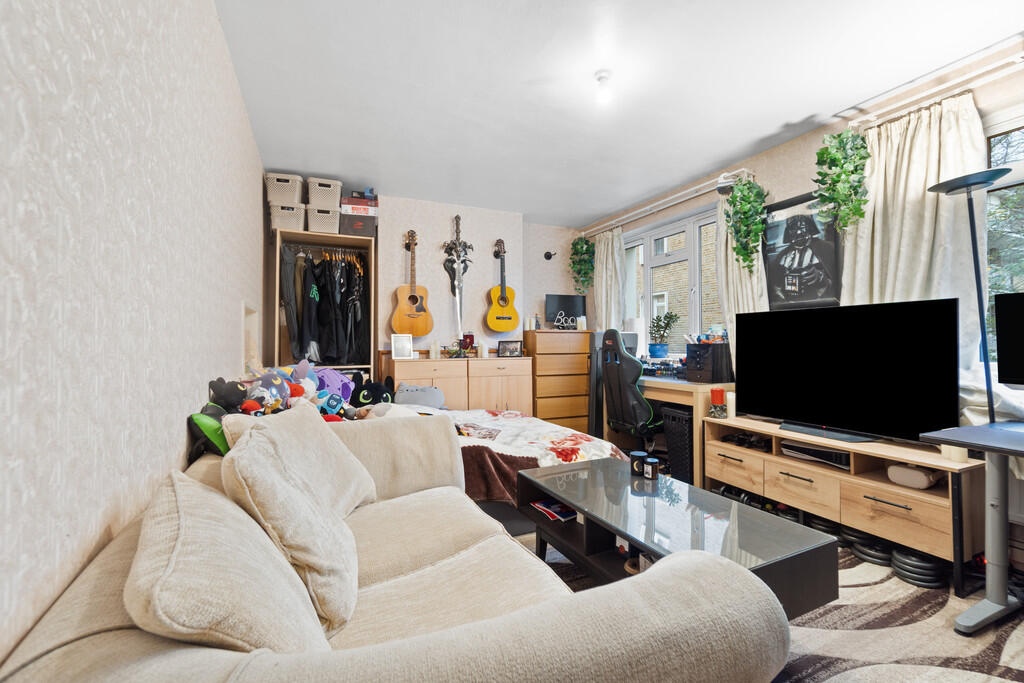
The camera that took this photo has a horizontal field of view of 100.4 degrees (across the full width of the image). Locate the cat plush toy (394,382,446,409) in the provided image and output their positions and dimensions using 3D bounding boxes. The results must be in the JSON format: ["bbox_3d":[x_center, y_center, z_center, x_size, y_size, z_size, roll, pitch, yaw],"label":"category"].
[{"bbox_3d":[-0.686,0.405,3.220,0.390,0.200,0.220,0,0,-12],"label":"cat plush toy"}]

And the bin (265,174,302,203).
[{"bbox_3d":[-1.867,-1.226,3.553,0.265,0.222,0.360,0,0,-18],"label":"bin"}]

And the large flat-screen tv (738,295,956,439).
[{"bbox_3d":[1.941,0.184,2.650,0.202,0.786,1.222,0,0,-25],"label":"large flat-screen tv"}]

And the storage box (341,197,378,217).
[{"bbox_3d":[-1.441,-1.229,4.021,0.317,0.163,0.270,0,0,-25],"label":"storage box"}]

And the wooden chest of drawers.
[{"bbox_3d":[0.485,0.498,4.963,0.715,1.224,0.450,0,0,-24],"label":"wooden chest of drawers"}]

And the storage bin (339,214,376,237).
[{"bbox_3d":[-1.457,-1.059,4.019,0.308,0.189,0.280,0,0,-25],"label":"storage bin"}]

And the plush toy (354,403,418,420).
[{"bbox_3d":[-0.800,0.460,2.750,0.380,0.180,0.220,0,0,-6],"label":"plush toy"}]

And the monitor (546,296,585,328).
[{"bbox_3d":[0.630,-0.325,4.982,0.550,0.420,0.180,0,0,-22],"label":"monitor"}]

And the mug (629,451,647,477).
[{"bbox_3d":[0.668,0.648,2.270,0.090,0.105,0.090,0,0,16],"label":"mug"}]

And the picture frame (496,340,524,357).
[{"bbox_3d":[-0.014,0.085,4.538,0.281,0.170,0.050,0,0,-25],"label":"picture frame"}]

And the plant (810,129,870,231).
[{"bbox_3d":[1.917,-0.940,2.481,0.180,0.560,0.230,0,0,-25],"label":"plant"}]

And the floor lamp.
[{"bbox_3d":[2.030,0.180,1.860,0.280,1.840,0.280,0,0,-25],"label":"floor lamp"}]

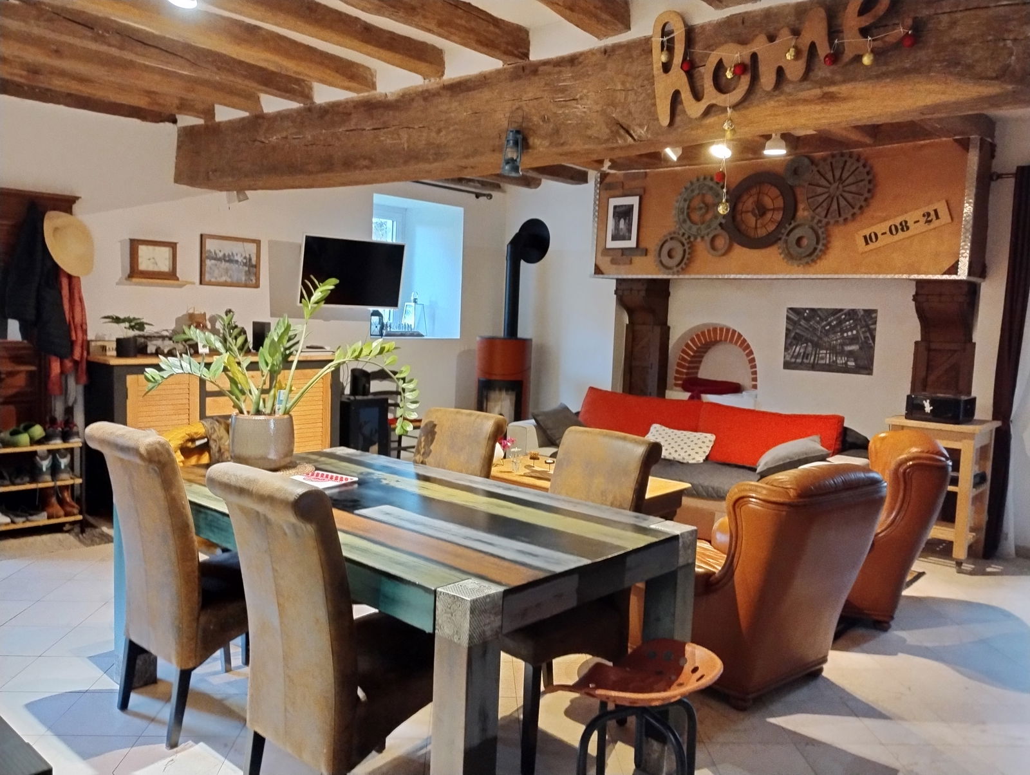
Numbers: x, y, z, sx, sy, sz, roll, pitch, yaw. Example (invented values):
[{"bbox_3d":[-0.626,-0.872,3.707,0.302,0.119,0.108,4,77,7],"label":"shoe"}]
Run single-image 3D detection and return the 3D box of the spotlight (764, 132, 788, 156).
[{"bbox_3d":[1.281,-1.201,4.100,0.107,0.125,0.107,6,6,37],"label":"spotlight"}]

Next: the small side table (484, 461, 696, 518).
[{"bbox_3d":[0.299,0.744,4.857,1.220,0.460,0.700,7,7,42],"label":"small side table"}]

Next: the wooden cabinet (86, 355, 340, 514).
[{"bbox_3d":[-2.174,0.279,6.236,0.450,1.010,1.849,6,6,40],"label":"wooden cabinet"}]

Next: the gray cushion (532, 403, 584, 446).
[{"bbox_3d":[0.355,0.290,6.400,0.400,0.125,0.390,-4,51,-47],"label":"gray cushion"}]

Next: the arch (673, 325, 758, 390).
[{"bbox_3d":[1.783,-0.259,7.206,0.779,0.533,0.240,6,6,40],"label":"arch"}]

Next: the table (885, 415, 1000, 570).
[{"bbox_3d":[2.604,0.616,5.132,0.505,0.845,0.560,7,7,41],"label":"table"}]

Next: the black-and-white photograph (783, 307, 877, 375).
[{"bbox_3d":[2.451,-0.365,6.492,0.700,0.498,0.020,6,7,39],"label":"black-and-white photograph"}]

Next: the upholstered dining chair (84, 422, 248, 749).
[{"bbox_3d":[-1.075,0.613,2.818,0.440,1.000,0.580,7,6,42],"label":"upholstered dining chair"}]

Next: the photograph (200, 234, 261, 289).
[{"bbox_3d":[-2.159,-0.957,6.371,0.030,0.372,0.478,7,7,42],"label":"photograph"}]

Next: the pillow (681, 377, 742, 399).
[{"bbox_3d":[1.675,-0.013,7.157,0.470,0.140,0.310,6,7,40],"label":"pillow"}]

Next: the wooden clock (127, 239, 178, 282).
[{"bbox_3d":[-2.526,-0.887,5.830,0.085,0.265,0.337,6,6,40],"label":"wooden clock"}]

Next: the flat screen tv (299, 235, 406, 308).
[{"bbox_3d":[-1.317,-0.927,6.770,0.953,0.552,0.055,-2,16,-44],"label":"flat screen tv"}]

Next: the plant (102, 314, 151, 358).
[{"bbox_3d":[-2.593,-0.341,5.560,0.305,0.280,0.305,7,7,42],"label":"plant"}]

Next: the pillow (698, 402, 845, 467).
[{"bbox_3d":[1.750,0.354,5.880,1.010,0.440,0.170,6,-9,37],"label":"pillow"}]

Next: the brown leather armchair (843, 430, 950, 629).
[{"bbox_3d":[1.684,0.645,4.206,0.830,0.920,0.740,4,5,22],"label":"brown leather armchair"}]

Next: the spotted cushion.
[{"bbox_3d":[1.090,0.381,5.620,0.480,0.265,0.120,7,-29,42],"label":"spotted cushion"}]

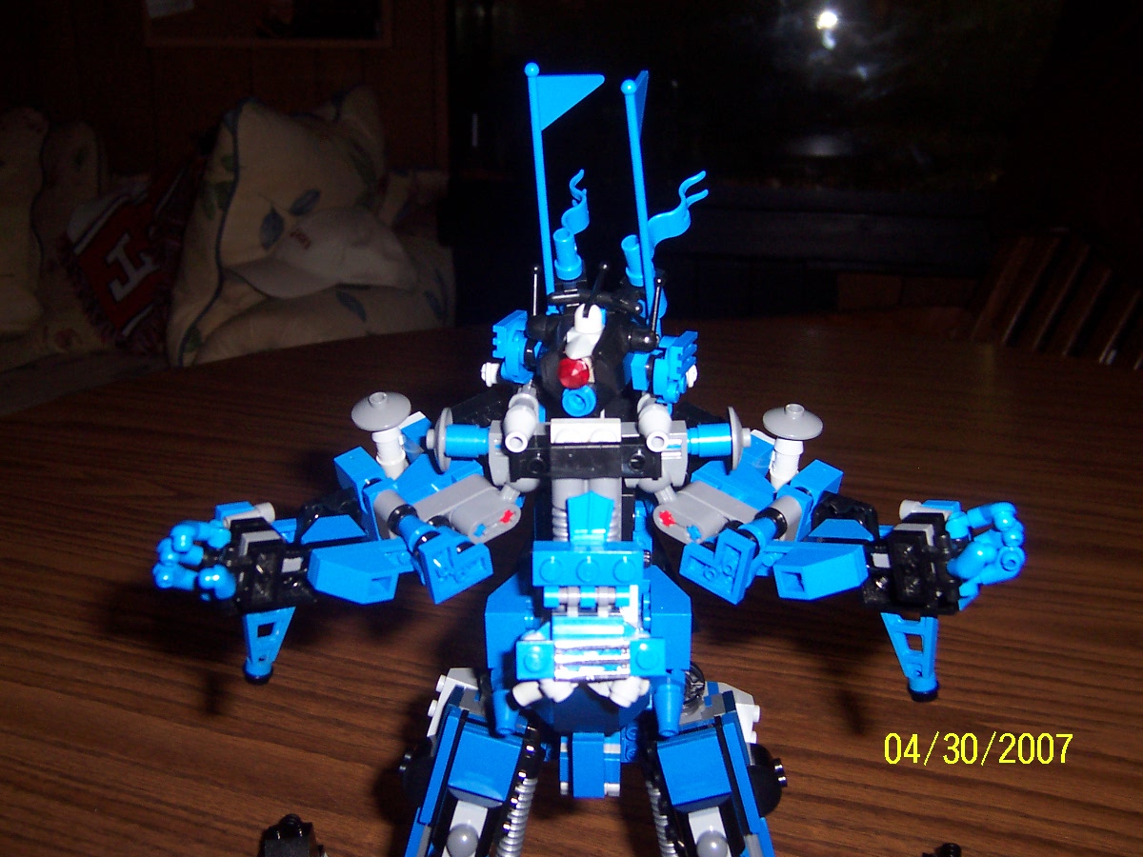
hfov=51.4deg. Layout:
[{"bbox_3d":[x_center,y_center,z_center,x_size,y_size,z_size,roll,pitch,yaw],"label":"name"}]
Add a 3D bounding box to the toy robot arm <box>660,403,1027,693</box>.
[{"bbox_3d":[0.059,0.028,0.299,0.081,0.049,0.070,1,18,0],"label":"toy robot arm"}]

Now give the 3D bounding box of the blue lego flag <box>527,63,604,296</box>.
[{"bbox_3d":[0.000,-0.053,0.283,0.018,0.065,0.004,5,31,13],"label":"blue lego flag"}]

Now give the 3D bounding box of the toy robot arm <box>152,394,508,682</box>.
[{"bbox_3d":[-0.054,0.025,0.300,0.081,0.051,0.068,1,18,0],"label":"toy robot arm"}]

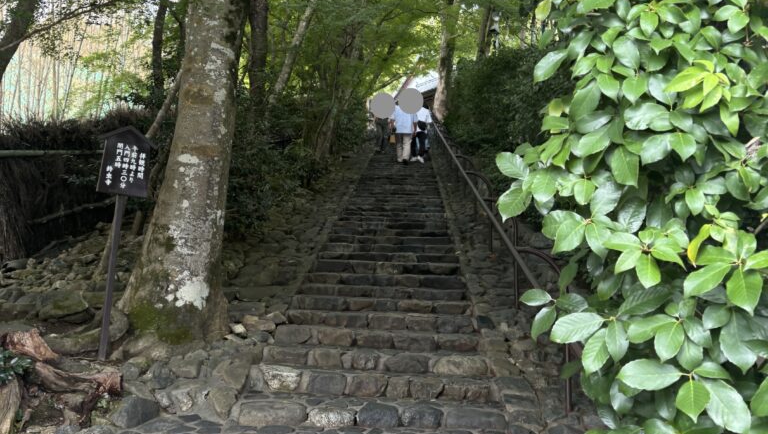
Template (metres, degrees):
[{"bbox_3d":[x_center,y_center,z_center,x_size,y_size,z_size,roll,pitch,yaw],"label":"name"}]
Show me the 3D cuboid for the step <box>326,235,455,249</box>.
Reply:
[{"bbox_3d":[0.085,0.345,9.477,1.508,0.138,0.420,1,-8,2],"label":"step"}]

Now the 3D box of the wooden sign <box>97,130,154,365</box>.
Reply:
[{"bbox_3d":[-1.765,0.153,5.084,0.370,1.556,0.120,5,-8,-10],"label":"wooden sign"}]

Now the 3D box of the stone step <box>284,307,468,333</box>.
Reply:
[{"bbox_3d":[-0.018,0.872,6.305,1.485,0.138,0.420,1,-8,2],"label":"stone step"}]

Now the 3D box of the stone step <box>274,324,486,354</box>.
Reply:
[{"bbox_3d":[-0.042,0.952,5.871,1.520,0.143,0.420,1,-8,2],"label":"stone step"}]

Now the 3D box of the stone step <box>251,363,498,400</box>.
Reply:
[{"bbox_3d":[-0.057,1.087,5.013,1.490,0.156,0.420,1,-8,2],"label":"stone step"}]

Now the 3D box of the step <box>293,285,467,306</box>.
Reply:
[{"bbox_3d":[-0.012,0.729,7.084,1.531,0.128,0.420,1,-8,2],"label":"step"}]

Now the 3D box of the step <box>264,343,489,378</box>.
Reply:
[{"bbox_3d":[-0.052,1.023,5.457,1.559,0.148,0.420,1,-8,2],"label":"step"}]

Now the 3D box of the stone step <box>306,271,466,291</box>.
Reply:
[{"bbox_3d":[0.030,0.661,7.566,1.514,0.143,0.420,1,-8,2],"label":"stone step"}]

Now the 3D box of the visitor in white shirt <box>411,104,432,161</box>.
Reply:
[{"bbox_3d":[0.905,-2.107,18.414,0.500,1.612,0.420,1,-8,2],"label":"visitor in white shirt"}]

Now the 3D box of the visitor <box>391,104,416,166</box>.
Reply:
[{"bbox_3d":[0.487,-2.103,18.321,0.560,1.714,0.400,1,-8,2],"label":"visitor"}]

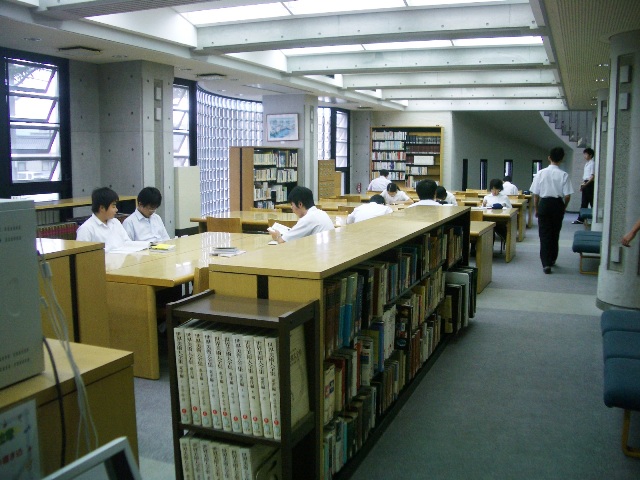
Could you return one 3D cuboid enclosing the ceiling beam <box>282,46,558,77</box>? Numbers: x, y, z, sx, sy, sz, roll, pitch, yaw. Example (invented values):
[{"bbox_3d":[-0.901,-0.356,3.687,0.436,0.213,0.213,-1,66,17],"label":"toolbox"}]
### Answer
[{"bbox_3d":[1.450,-2.828,10.225,4.050,0.280,0.420,3,8,22],"label":"ceiling beam"}]

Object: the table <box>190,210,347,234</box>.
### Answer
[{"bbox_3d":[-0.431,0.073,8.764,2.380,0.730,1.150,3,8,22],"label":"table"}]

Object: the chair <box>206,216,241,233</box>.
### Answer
[{"bbox_3d":[-1.073,0.095,8.002,0.474,0.770,0.493,3,8,22],"label":"chair"}]

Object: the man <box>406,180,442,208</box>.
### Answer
[{"bbox_3d":[1.121,-0.007,6.745,0.470,1.240,0.720,3,8,22],"label":"man"}]

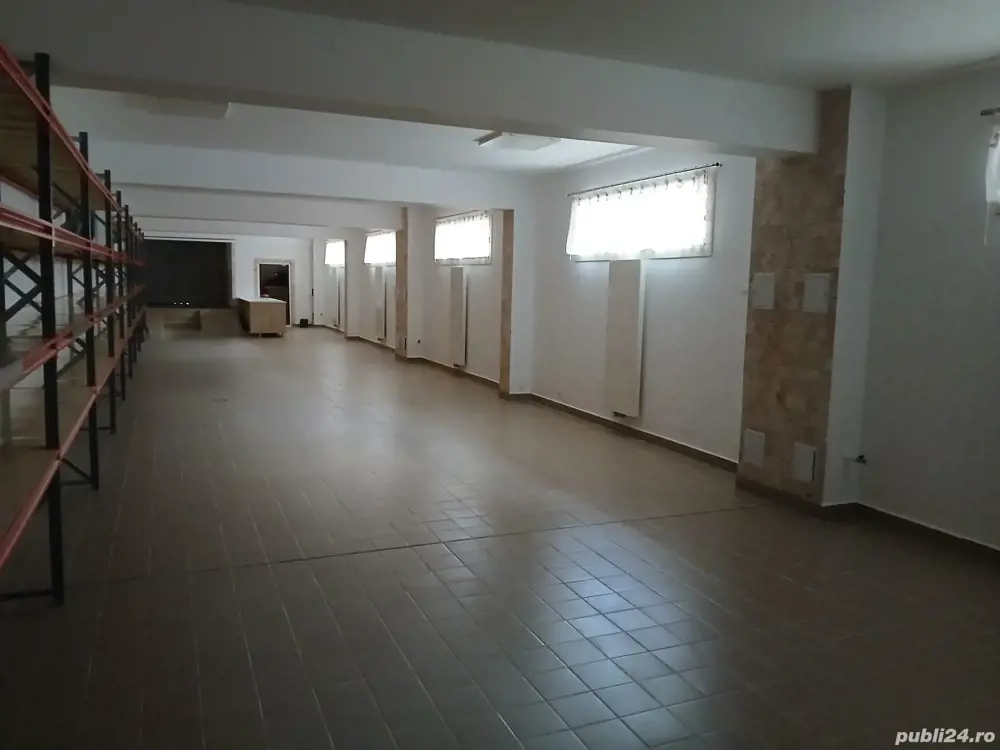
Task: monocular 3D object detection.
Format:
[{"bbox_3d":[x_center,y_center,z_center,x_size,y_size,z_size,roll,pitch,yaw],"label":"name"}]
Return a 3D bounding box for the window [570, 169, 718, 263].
[{"bbox_3d":[1.373,-1.642,7.969,0.089,0.757,2.673,-1,8,-23],"label":"window"}]

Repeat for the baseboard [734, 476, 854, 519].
[{"bbox_3d":[2.246,0.911,5.747,0.342,0.094,0.901,-1,8,-23],"label":"baseboard"}]

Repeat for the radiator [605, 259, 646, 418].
[{"bbox_3d":[1.357,-0.410,8.088,0.092,1.609,0.624,-1,8,-23],"label":"radiator"}]

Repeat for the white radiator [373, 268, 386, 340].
[{"bbox_3d":[-2.776,-1.688,17.595,0.092,1.629,0.624,-1,8,-23],"label":"white radiator"}]

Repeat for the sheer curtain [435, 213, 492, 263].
[{"bbox_3d":[-0.670,-2.288,12.666,0.089,0.757,2.623,-1,8,-23],"label":"sheer curtain"}]

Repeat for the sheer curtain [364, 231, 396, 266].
[{"bbox_3d":[-2.742,-2.917,17.559,0.129,0.772,2.772,-1,8,-23],"label":"sheer curtain"}]

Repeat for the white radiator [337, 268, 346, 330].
[{"bbox_3d":[-4.801,-2.302,22.255,0.092,1.653,0.624,-1,8,-23],"label":"white radiator"}]

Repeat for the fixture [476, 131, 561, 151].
[{"bbox_3d":[0.198,-2.202,7.019,0.594,0.079,0.604,-1,8,-23],"label":"fixture"}]

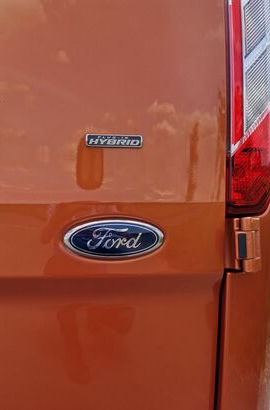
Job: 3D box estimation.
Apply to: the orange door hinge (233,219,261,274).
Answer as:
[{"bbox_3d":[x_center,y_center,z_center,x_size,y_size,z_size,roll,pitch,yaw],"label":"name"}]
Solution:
[{"bbox_3d":[0.179,0.064,0.656,0.038,0.084,0.030,-3,2,-9],"label":"orange door hinge"}]

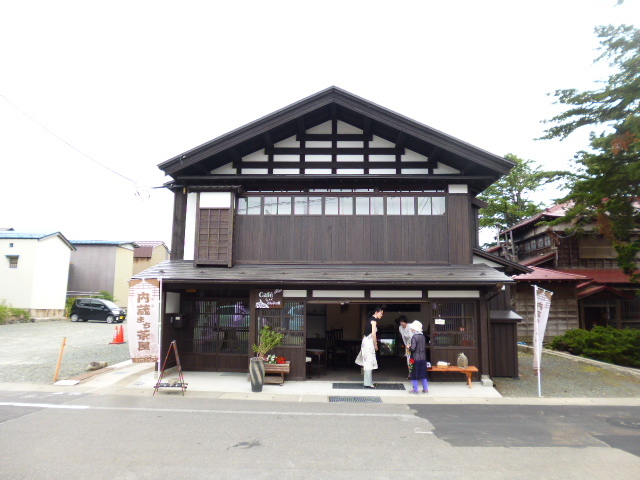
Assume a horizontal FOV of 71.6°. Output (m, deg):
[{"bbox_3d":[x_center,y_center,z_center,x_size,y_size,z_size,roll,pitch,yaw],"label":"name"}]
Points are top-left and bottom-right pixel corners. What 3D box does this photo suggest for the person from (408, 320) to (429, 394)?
[{"bbox_3d":[1.874,2.241,8.530,0.360,1.380,0.420,-5,-9,36],"label":"person"}]

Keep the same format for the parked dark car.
[{"bbox_3d":[-15.235,4.885,30.609,3.400,1.620,1.475,0,-8,3],"label":"parked dark car"}]

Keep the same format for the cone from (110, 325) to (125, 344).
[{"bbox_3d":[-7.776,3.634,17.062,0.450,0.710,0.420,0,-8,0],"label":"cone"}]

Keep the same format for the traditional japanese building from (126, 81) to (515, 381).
[{"bbox_3d":[0.514,0.193,13.247,8.650,6.820,7.500,0,-8,2],"label":"traditional japanese building"}]

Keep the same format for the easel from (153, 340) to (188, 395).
[{"bbox_3d":[-2.827,2.407,8.433,0.600,1.020,0.480,1,-8,-3],"label":"easel"}]

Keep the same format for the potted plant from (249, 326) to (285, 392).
[{"bbox_3d":[-1.046,2.306,8.721,0.680,1.260,0.600,0,-8,0],"label":"potted plant"}]

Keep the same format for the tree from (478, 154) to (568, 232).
[{"bbox_3d":[12.941,-0.072,28.270,5.800,11.400,5.600,0,-8,0],"label":"tree"}]

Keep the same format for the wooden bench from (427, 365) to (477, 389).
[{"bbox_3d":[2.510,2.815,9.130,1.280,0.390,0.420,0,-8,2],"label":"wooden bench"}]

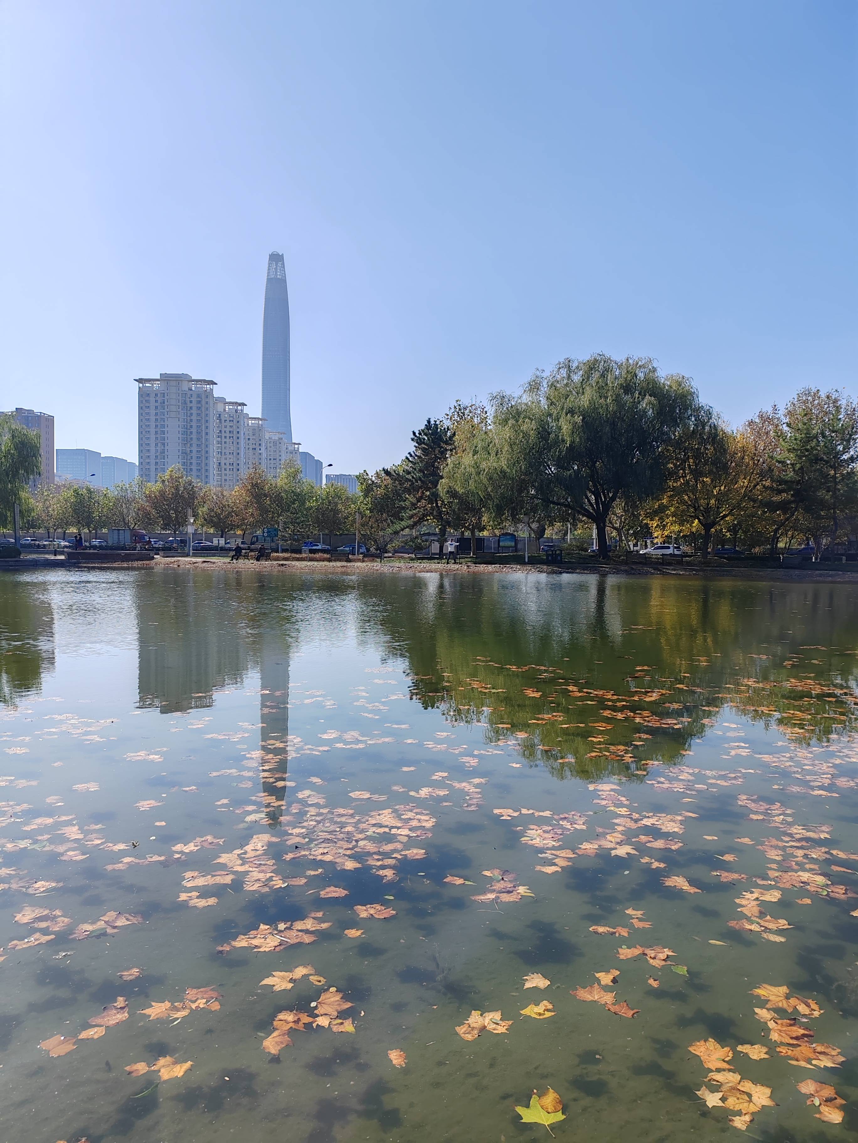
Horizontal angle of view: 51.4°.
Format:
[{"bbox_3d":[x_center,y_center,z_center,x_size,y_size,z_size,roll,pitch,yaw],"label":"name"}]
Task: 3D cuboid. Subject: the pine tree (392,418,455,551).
[{"bbox_3d":[-0.366,-7.027,74.858,6.000,11.698,5.600,1,2,0],"label":"pine tree"}]

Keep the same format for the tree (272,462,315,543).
[{"bbox_3d":[-18.846,-8.886,123.194,6.300,12.420,6.000,1,2,0],"label":"tree"}]

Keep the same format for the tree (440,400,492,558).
[{"bbox_3d":[3.334,-8.019,76.829,6.000,13.637,5.800,1,2,0],"label":"tree"}]

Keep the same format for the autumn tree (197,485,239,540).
[{"bbox_3d":[-27.851,-6.971,117.849,5.300,8.582,5.300,1,2,0],"label":"autumn tree"}]

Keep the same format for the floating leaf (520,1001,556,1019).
[{"bbox_3d":[0.398,1.592,3.260,0.130,0.025,0.128,1,2,0],"label":"floating leaf"}]

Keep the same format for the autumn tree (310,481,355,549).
[{"bbox_3d":[-13.114,-7.331,120.893,6.300,9.928,6.200,1,2,0],"label":"autumn tree"}]

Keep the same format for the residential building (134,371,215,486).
[{"bbox_3d":[-119.851,-52.758,423.610,35.500,79.638,18.000,1,2,0],"label":"residential building"}]

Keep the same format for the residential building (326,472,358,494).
[{"bbox_3d":[-85.389,-61.904,881.094,34.000,70.140,24.000,1,2,0],"label":"residential building"}]

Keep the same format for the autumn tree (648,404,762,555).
[{"bbox_3d":[24.116,-7.716,78.209,10.300,13.400,9.500,1,2,0],"label":"autumn tree"}]

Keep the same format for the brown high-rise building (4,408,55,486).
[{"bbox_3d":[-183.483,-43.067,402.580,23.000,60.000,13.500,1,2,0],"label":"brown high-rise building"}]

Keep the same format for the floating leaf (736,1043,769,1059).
[{"bbox_3d":[1.094,1.608,3.001,0.106,0.020,0.092,1,2,0],"label":"floating leaf"}]

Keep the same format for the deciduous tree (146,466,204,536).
[{"bbox_3d":[-38.092,-9.414,133.195,8.800,12.480,8.200,1,2,0],"label":"deciduous tree"}]

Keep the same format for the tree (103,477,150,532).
[{"bbox_3d":[-41.189,-7.770,121.830,6.300,9.694,6.200,1,2,0],"label":"tree"}]

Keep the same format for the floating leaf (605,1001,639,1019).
[{"bbox_3d":[0.719,1.639,3.332,0.122,0.030,0.100,1,2,0],"label":"floating leaf"}]

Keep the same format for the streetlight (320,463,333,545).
[{"bbox_3d":[-13.567,-8.308,118.622,0.400,12.005,2.200,2,2,37],"label":"streetlight"}]

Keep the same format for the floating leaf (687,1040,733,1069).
[{"bbox_3d":[0.997,1.683,3.112,0.146,0.030,0.172,0,2,-13],"label":"floating leaf"}]

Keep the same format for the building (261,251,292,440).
[{"bbox_3d":[-280.071,-314.537,1623.279,58.000,530.000,58.000,0,2,-10],"label":"building"}]

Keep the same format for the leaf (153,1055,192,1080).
[{"bbox_3d":[-0.835,1.594,2.879,0.132,0.022,0.130,1,2,0],"label":"leaf"}]

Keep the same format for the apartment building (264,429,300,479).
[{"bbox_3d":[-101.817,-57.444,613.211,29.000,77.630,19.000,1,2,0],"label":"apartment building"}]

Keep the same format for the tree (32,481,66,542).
[{"bbox_3d":[-57.874,-8.641,136.162,5.600,10.380,5.400,1,2,0],"label":"tree"}]

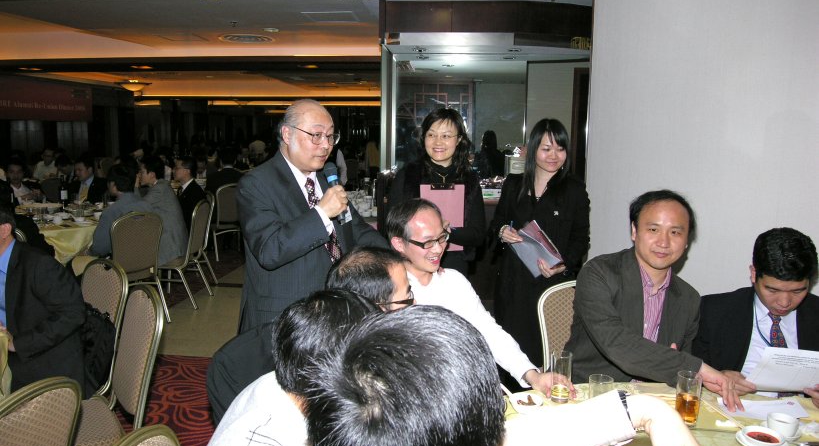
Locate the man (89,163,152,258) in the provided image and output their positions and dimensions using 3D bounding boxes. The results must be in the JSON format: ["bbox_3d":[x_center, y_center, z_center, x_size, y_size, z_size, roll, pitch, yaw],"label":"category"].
[{"bbox_3d":[-2.501,0.112,5.020,0.520,1.250,0.780,-6,10,-36],"label":"man"}]

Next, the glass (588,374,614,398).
[{"bbox_3d":[0.554,0.476,1.637,0.068,0.087,0.068,0,9,0],"label":"glass"}]

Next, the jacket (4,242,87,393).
[{"bbox_3d":[-1.483,0.378,2.380,0.400,0.650,0.470,-3,9,-21],"label":"jacket"}]

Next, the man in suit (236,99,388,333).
[{"bbox_3d":[-0.353,0.366,2.073,0.600,1.620,0.520,-8,11,-44],"label":"man in suit"}]

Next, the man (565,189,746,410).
[{"bbox_3d":[0.745,0.545,1.946,0.560,1.320,0.750,1,8,6],"label":"man"}]

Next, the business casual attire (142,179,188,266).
[{"bbox_3d":[-2.180,-0.019,5.001,0.460,0.720,0.500,3,9,17],"label":"business casual attire"}]

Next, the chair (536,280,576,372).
[{"bbox_3d":[0.734,0.705,2.202,0.450,0.930,0.560,2,8,11],"label":"chair"}]

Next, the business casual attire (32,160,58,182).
[{"bbox_3d":[-5.436,-0.670,8.498,0.480,0.580,0.300,-5,10,-30],"label":"business casual attire"}]

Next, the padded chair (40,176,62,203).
[{"bbox_3d":[-4.659,-0.106,7.567,0.450,0.920,0.550,-4,9,-26],"label":"padded chair"}]

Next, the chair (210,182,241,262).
[{"bbox_3d":[-2.260,-0.028,7.065,0.450,0.910,0.560,-6,11,-36],"label":"chair"}]

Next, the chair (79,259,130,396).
[{"bbox_3d":[-1.583,0.677,2.522,0.450,0.910,0.560,6,11,35],"label":"chair"}]

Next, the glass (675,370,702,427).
[{"bbox_3d":[0.711,0.448,1.458,0.066,0.130,0.066,0,8,0],"label":"glass"}]

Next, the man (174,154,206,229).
[{"bbox_3d":[-2.300,-0.013,5.726,0.740,1.290,0.520,-3,9,-18],"label":"man"}]

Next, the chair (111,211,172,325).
[{"bbox_3d":[-2.287,0.362,4.553,0.560,0.910,0.450,6,11,36],"label":"chair"}]

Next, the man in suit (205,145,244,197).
[{"bbox_3d":[-2.328,-0.268,7.289,0.520,1.360,0.750,1,8,6],"label":"man in suit"}]

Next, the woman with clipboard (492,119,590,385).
[{"bbox_3d":[0.600,0.316,2.660,0.470,1.580,0.340,2,9,13],"label":"woman with clipboard"}]

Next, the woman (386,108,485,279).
[{"bbox_3d":[0.126,0.301,2.627,0.460,1.620,0.320,0,9,-2],"label":"woman"}]

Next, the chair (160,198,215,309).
[{"bbox_3d":[-2.110,0.266,5.169,0.560,0.910,0.450,1,9,7],"label":"chair"}]

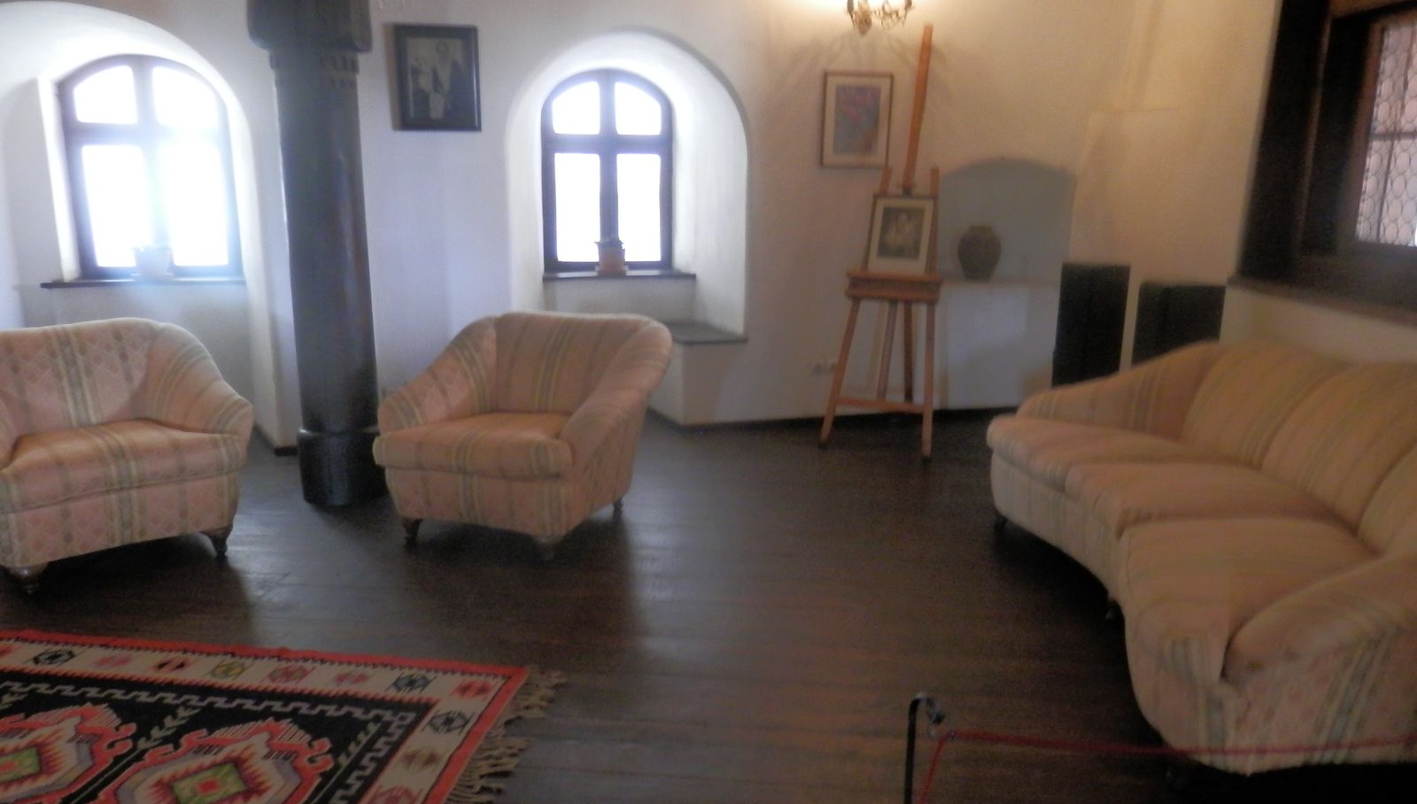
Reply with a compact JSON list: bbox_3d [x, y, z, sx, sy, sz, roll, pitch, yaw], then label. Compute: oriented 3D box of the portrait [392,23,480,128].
[{"bbox_3d":[-1.283,-1.539,4.878,0.380,0.487,0.039,-1,13,-6],"label":"portrait"}]

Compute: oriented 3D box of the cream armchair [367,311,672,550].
[{"bbox_3d":[-0.747,0.102,4.181,0.866,0.808,0.925,5,14,18],"label":"cream armchair"}]

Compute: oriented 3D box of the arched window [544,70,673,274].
[{"bbox_3d":[-0.635,-1.453,6.489,0.826,1.253,0.097,-2,13,-12],"label":"arched window"}]

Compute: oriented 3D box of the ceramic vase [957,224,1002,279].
[{"bbox_3d":[1.673,-0.928,6.319,0.277,0.334,0.277,1,13,0],"label":"ceramic vase"}]

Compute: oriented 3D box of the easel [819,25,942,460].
[{"bbox_3d":[0.998,-0.833,5.291,0.594,2.161,0.604,7,15,27],"label":"easel"}]

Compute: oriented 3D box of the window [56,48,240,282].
[{"bbox_3d":[-3.244,-1.364,5.967,0.889,1.248,0.097,-2,13,-11],"label":"window"}]

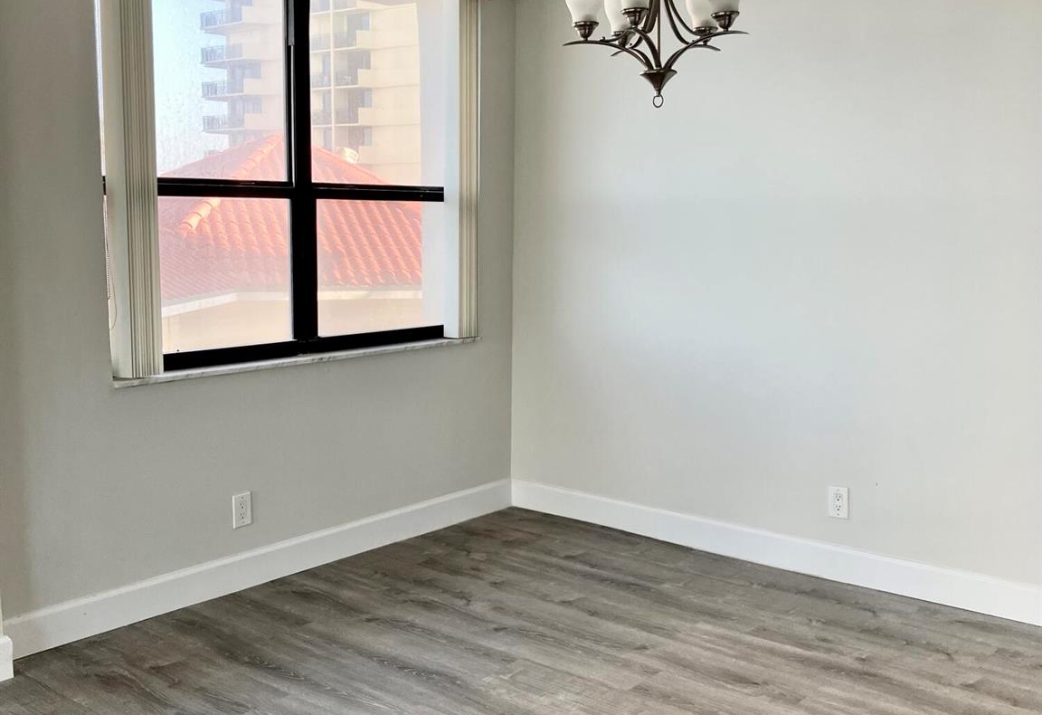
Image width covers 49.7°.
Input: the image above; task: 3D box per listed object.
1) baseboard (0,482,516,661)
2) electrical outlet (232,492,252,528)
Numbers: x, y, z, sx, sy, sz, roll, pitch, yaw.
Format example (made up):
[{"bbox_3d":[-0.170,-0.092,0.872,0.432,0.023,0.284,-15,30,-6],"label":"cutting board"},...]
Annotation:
[{"bbox_3d":[-0.849,0.776,4.491,0.016,0.140,2.500,7,10,39],"label":"baseboard"},{"bbox_3d":[-1.047,0.575,4.223,0.008,0.122,0.079,7,10,39],"label":"electrical outlet"}]

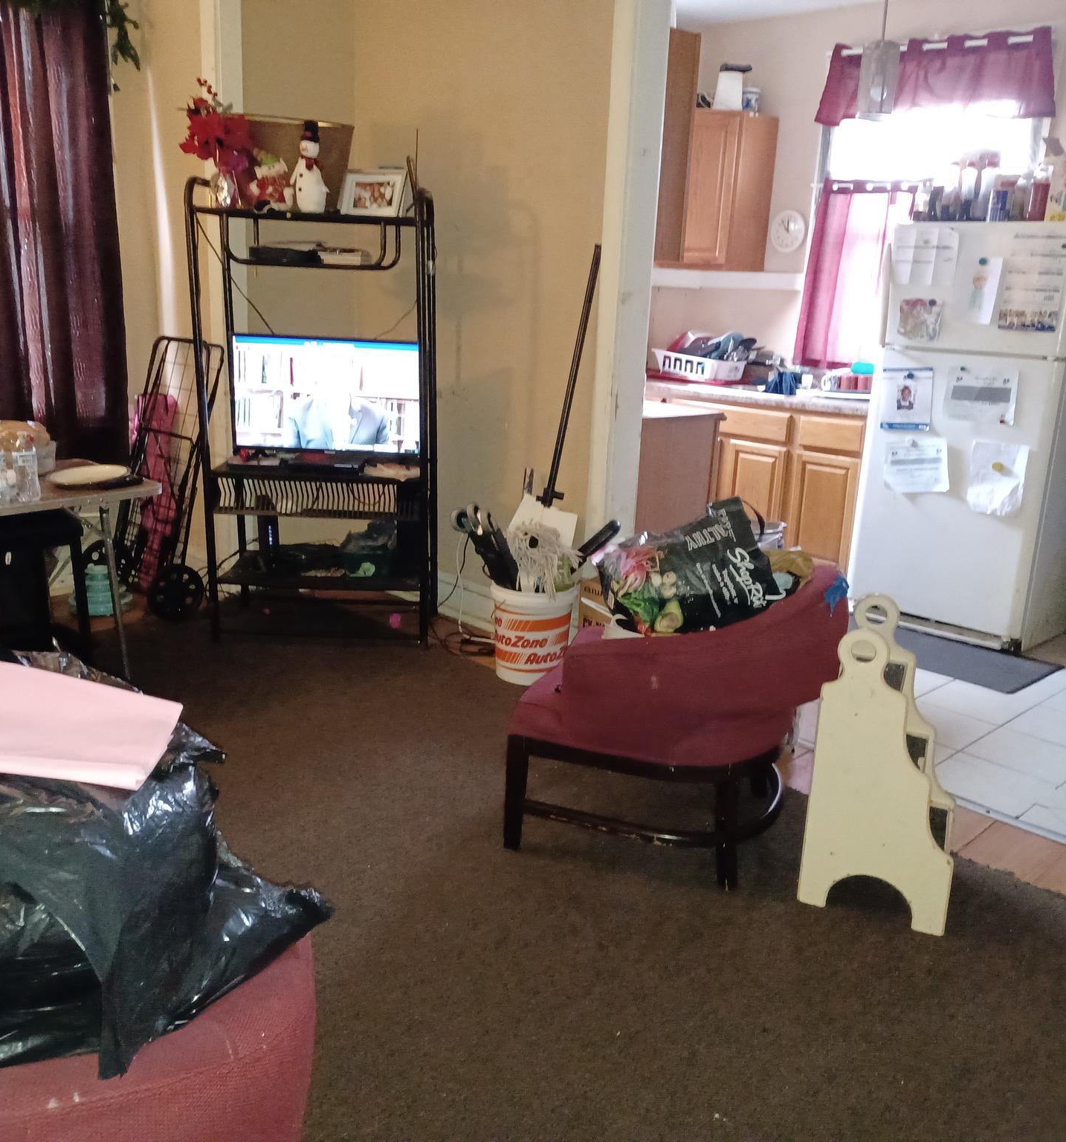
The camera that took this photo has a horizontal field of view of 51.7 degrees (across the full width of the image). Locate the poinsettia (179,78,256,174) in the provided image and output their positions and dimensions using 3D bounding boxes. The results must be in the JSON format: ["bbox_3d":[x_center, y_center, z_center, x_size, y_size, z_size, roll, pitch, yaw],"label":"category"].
[{"bbox_3d":[-1.109,-1.566,3.895,0.270,0.330,0.230,2,16,0],"label":"poinsettia"}]

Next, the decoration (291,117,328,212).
[{"bbox_3d":[-0.786,-1.431,3.893,0.120,0.305,0.100,8,17,19],"label":"decoration"}]

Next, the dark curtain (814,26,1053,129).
[{"bbox_3d":[1.778,-2.201,4.926,0.090,0.370,1.110,-13,22,-42],"label":"dark curtain"}]

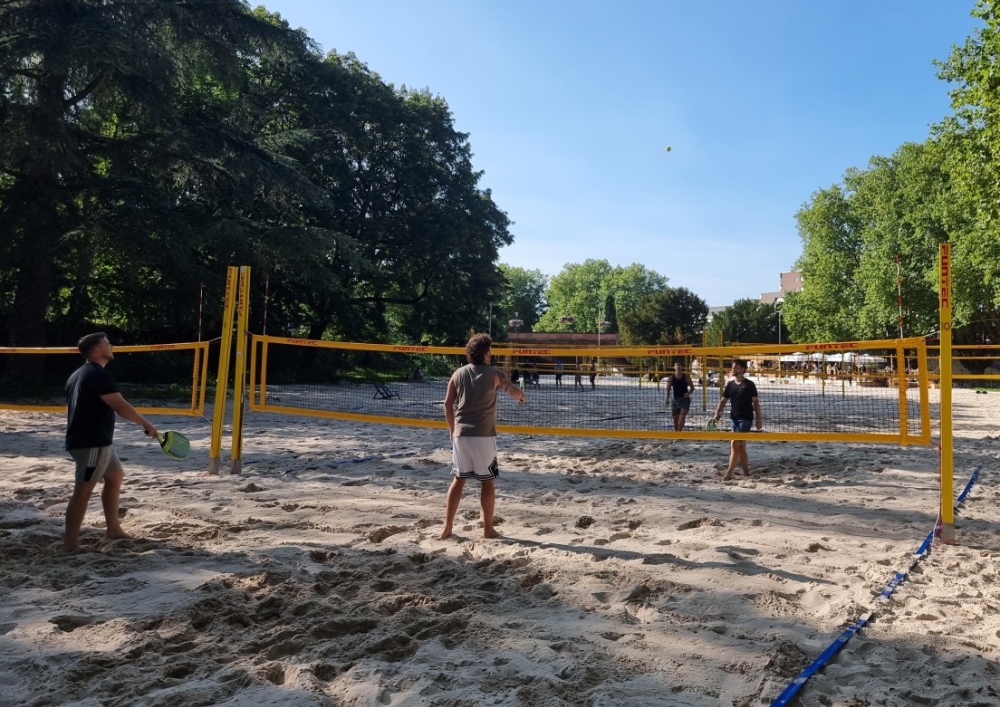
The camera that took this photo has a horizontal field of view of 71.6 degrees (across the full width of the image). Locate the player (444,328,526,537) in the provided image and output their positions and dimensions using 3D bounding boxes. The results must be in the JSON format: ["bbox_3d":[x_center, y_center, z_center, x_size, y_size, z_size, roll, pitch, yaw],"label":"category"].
[{"bbox_3d":[-0.159,0.750,6.300,0.700,1.860,0.500,0,-1,21],"label":"player"}]

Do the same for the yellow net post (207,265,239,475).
[{"bbox_3d":[-3.804,0.223,9.526,0.115,2.850,0.110,4,-1,21],"label":"yellow net post"}]

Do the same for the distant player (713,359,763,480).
[{"bbox_3d":[3.461,0.962,10.100,0.660,1.750,0.460,0,-1,25],"label":"distant player"}]

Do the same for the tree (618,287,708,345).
[{"bbox_3d":[15.945,-1.681,68.000,9.000,9.600,8.000,1,-1,0],"label":"tree"}]

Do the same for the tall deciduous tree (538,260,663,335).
[{"bbox_3d":[12.762,-4.254,88.000,16.500,15.400,13.000,1,-1,0],"label":"tall deciduous tree"}]

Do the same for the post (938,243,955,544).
[{"bbox_3d":[4.177,0.371,6.475,0.115,2.800,0.110,0,-1,21],"label":"post"}]

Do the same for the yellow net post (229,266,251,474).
[{"bbox_3d":[-3.546,0.222,9.475,0.115,2.830,0.110,2,-1,21],"label":"yellow net post"}]

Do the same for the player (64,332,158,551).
[{"bbox_3d":[-3.308,0.745,5.900,0.750,1.850,0.600,1,-1,-29],"label":"player"}]

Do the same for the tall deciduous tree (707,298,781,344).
[{"bbox_3d":[25.403,-1.193,72.000,8.200,9.000,7.500,1,-1,0],"label":"tall deciduous tree"}]

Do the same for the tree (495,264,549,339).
[{"bbox_3d":[2.269,-3.789,85.000,9.000,14.000,8.500,1,-1,0],"label":"tree"}]

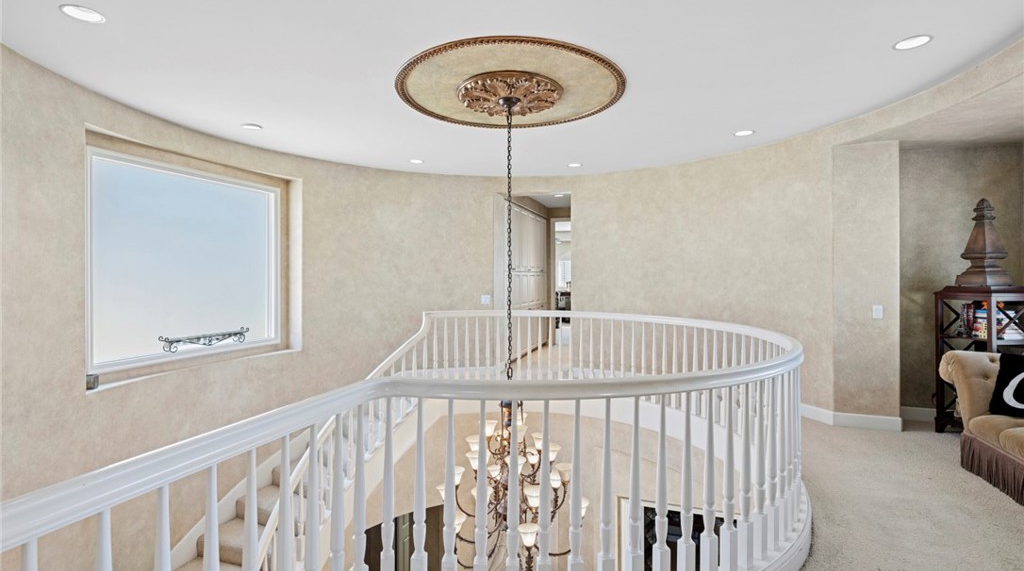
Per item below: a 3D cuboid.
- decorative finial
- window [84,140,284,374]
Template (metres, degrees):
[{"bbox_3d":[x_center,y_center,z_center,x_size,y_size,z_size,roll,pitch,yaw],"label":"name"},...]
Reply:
[{"bbox_3d":[3.866,-0.352,3.730,0.236,0.715,0.236,0,1,-7],"label":"decorative finial"},{"bbox_3d":[-2.920,-0.210,4.280,0.100,1.740,1.830,0,1,18],"label":"window"}]

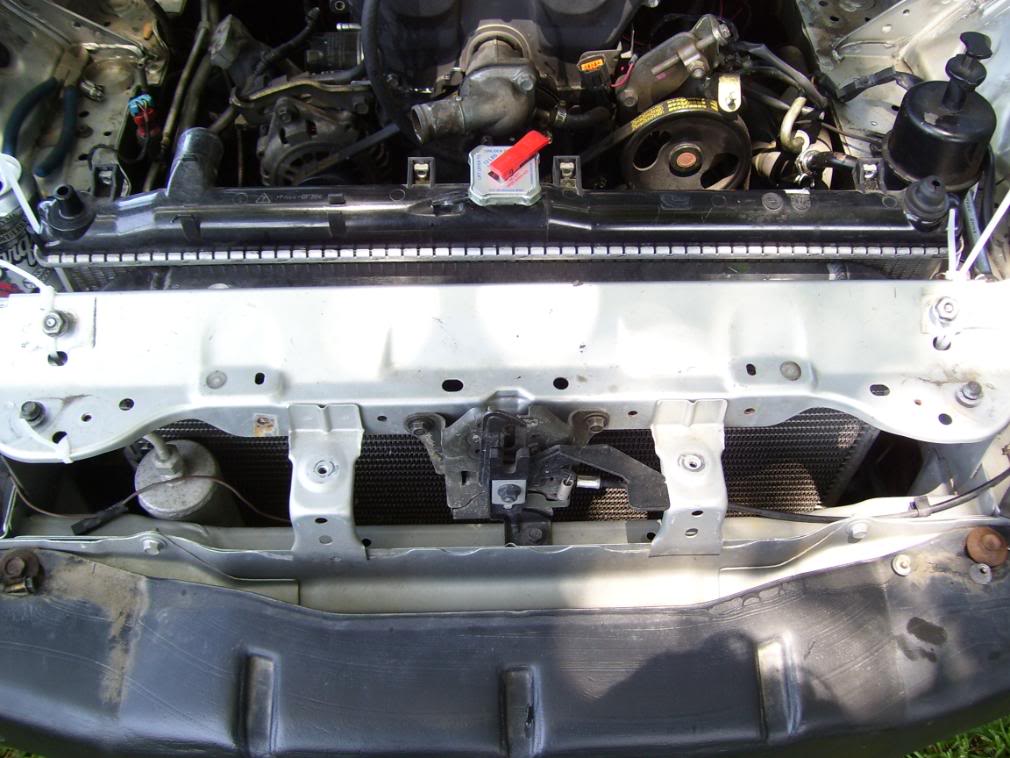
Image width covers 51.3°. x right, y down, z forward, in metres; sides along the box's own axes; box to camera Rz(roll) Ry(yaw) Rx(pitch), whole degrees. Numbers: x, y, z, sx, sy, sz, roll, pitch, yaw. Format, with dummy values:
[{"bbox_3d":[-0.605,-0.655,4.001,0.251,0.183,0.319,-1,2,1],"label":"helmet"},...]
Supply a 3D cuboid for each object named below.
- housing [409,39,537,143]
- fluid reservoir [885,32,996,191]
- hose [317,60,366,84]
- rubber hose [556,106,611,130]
[{"bbox_3d":[-0.031,-0.259,0.945,0.106,0.060,0.072,-15,54,-11],"label":"housing"},{"bbox_3d":[0.350,-0.210,0.831,0.084,0.118,0.084,-2,53,3],"label":"fluid reservoir"},{"bbox_3d":[-0.162,-0.306,1.050,0.053,0.018,0.024,0,53,0],"label":"hose"},{"bbox_3d":[0.072,-0.238,0.965,0.054,0.020,0.021,0,53,0],"label":"rubber hose"}]

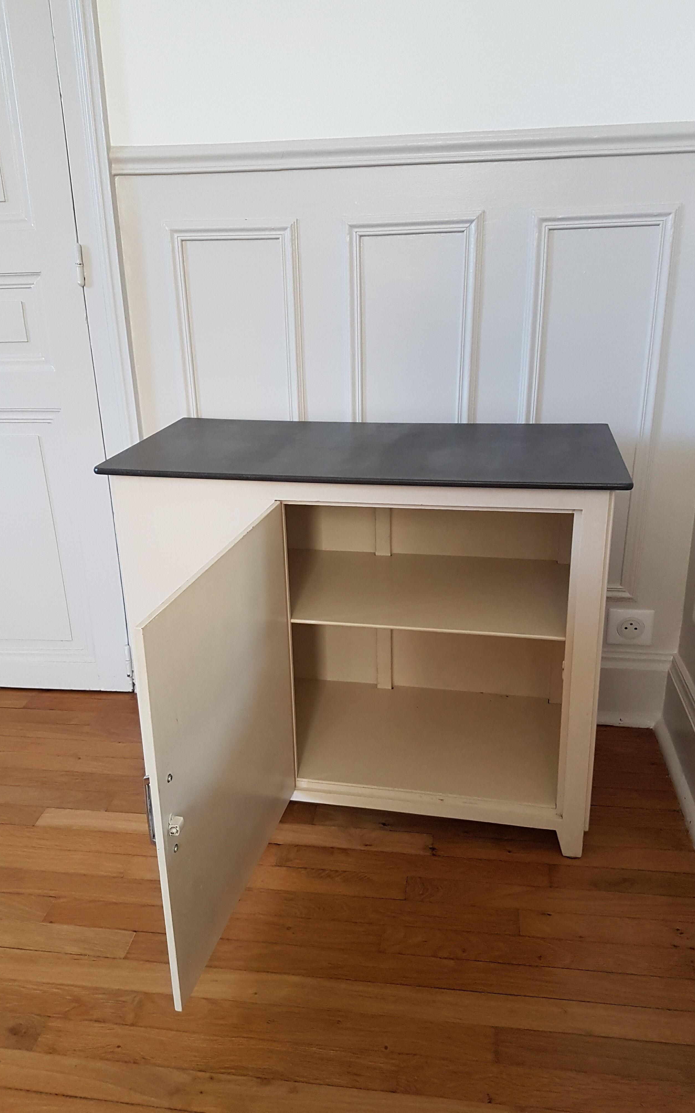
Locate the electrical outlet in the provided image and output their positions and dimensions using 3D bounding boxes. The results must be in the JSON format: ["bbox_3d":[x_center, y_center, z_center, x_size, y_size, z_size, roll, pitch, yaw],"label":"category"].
[{"bbox_3d":[0.573,0.143,1.693,0.084,0.081,0.013,1,20,7],"label":"electrical outlet"}]

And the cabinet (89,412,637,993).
[{"bbox_3d":[0.000,0.195,1.302,0.801,0.651,0.826,3,21,11],"label":"cabinet"}]

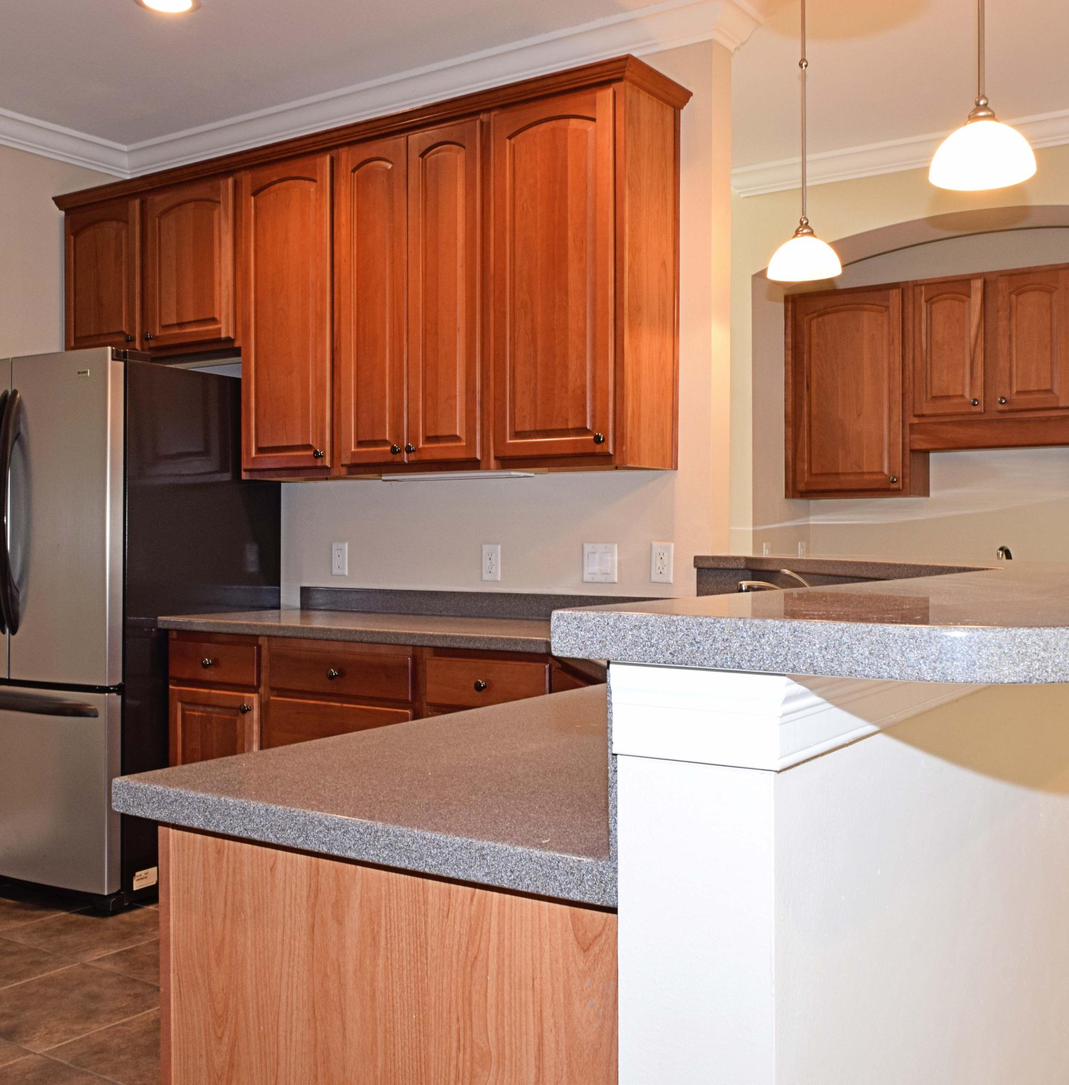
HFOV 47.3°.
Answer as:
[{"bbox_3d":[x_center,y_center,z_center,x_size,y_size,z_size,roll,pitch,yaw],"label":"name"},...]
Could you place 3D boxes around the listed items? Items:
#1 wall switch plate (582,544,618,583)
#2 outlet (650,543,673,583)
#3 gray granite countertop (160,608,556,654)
[{"bbox_3d":[0.204,0.065,3.775,0.120,0.119,0.008,0,1,34],"label":"wall switch plate"},{"bbox_3d":[0.384,0.062,3.656,0.073,0.118,0.008,0,1,34],"label":"outlet"},{"bbox_3d":[-0.418,0.272,3.828,1.570,0.038,0.612,0,1,34],"label":"gray granite countertop"}]

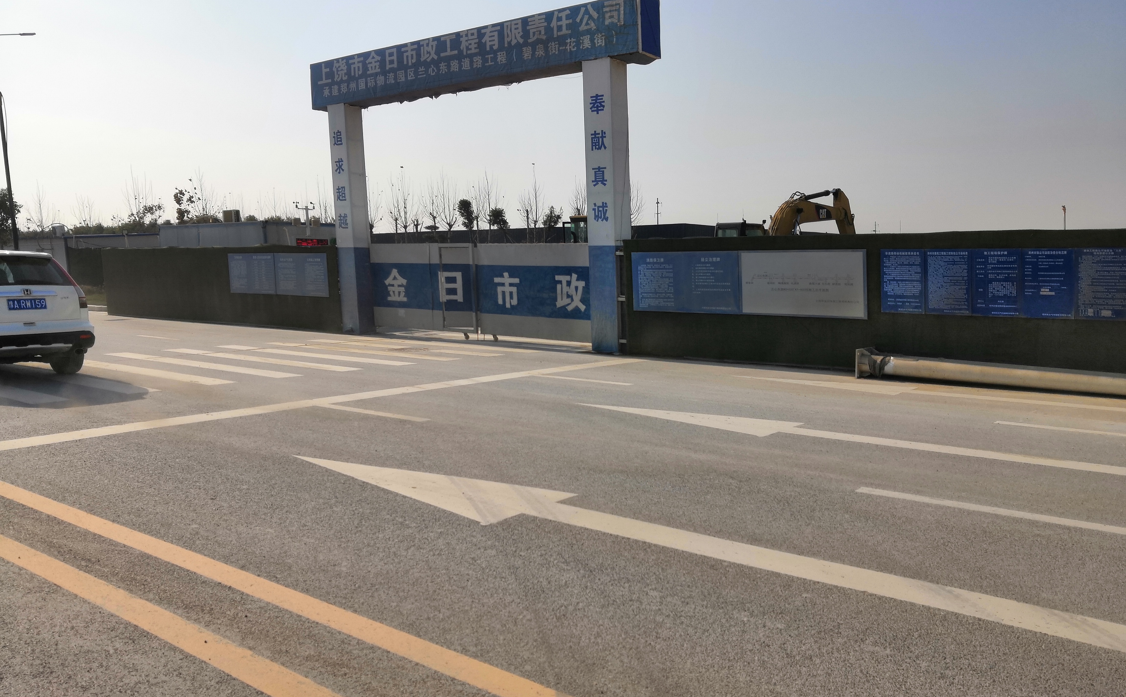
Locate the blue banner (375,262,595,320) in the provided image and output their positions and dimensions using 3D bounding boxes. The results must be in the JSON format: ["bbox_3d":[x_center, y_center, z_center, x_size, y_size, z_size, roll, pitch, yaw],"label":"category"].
[{"bbox_3d":[-1.835,-1.226,18.266,6.376,1.012,0.081,4,9,38],"label":"blue banner"}]

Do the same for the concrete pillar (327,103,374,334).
[{"bbox_3d":[-4.763,-2.875,19.929,0.577,5.080,0.506,4,9,38],"label":"concrete pillar"}]

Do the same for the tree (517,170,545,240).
[{"bbox_3d":[-1.336,-5.287,38.877,1.197,5.184,1.197,-1,7,0],"label":"tree"}]

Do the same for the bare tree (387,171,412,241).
[{"bbox_3d":[-8.099,-6.037,44.149,1.272,5.649,1.272,4,9,38],"label":"bare tree"}]

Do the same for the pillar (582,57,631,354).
[{"bbox_3d":[0.820,-2.457,15.548,0.577,5.070,0.506,4,9,38],"label":"pillar"}]

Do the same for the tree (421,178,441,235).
[{"bbox_3d":[-6.326,-5.666,42.791,0.978,5.171,0.978,4,9,38],"label":"tree"}]

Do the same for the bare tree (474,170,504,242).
[{"bbox_3d":[-3.317,-5.500,40.422,1.405,5.306,1.405,-1,7,0],"label":"bare tree"}]

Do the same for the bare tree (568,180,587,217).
[{"bbox_3d":[0.770,-4.825,37.268,1.250,4.573,1.250,4,9,38],"label":"bare tree"}]

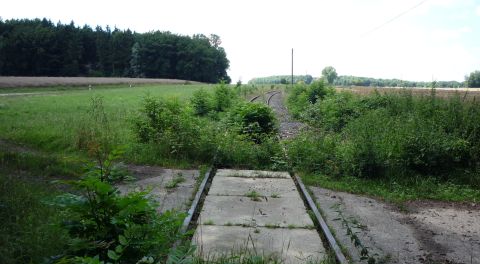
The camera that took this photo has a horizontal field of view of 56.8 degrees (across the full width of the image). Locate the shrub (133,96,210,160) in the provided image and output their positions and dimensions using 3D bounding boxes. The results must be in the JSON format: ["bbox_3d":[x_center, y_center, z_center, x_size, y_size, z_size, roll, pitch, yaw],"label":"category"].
[{"bbox_3d":[-1.450,-0.086,9.391,1.586,1.322,1.350,0,6,0],"label":"shrub"}]

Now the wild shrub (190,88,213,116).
[{"bbox_3d":[-1.835,-1.382,21.148,1.014,1.372,1.050,0,6,0],"label":"wild shrub"}]

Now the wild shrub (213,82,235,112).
[{"bbox_3d":[-0.824,-1.845,23.597,1.236,1.779,1.250,0,6,0],"label":"wild shrub"}]

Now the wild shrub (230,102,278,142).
[{"bbox_3d":[0.367,-0.229,12.075,1.309,1.140,1.200,0,6,0],"label":"wild shrub"}]

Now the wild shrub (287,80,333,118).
[{"bbox_3d":[3.155,-1.445,20.141,2.020,1.777,1.900,0,6,0],"label":"wild shrub"}]

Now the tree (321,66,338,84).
[{"bbox_3d":[61.855,-38.326,305.793,11.738,13.868,10.500,0,6,0],"label":"tree"}]

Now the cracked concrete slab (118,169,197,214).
[{"bbox_3d":[-1.290,0.886,6.689,1.220,0.120,2.704,0,6,1],"label":"cracked concrete slab"}]

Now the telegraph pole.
[{"bbox_3d":[8.314,-9.641,70.388,0.200,7.107,0.200,0,6,0],"label":"telegraph pole"}]

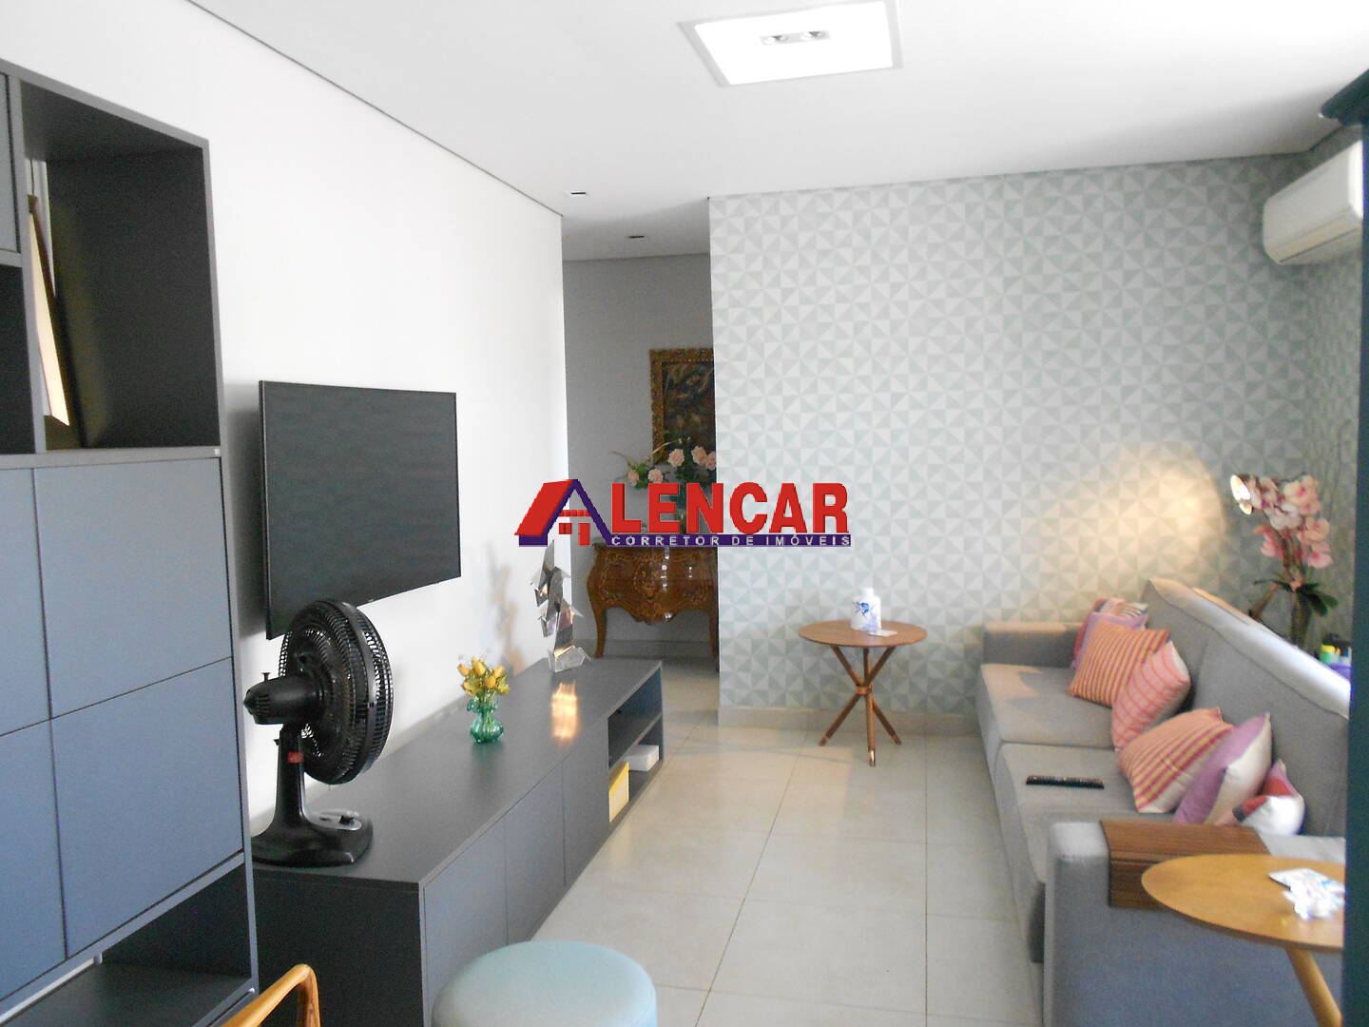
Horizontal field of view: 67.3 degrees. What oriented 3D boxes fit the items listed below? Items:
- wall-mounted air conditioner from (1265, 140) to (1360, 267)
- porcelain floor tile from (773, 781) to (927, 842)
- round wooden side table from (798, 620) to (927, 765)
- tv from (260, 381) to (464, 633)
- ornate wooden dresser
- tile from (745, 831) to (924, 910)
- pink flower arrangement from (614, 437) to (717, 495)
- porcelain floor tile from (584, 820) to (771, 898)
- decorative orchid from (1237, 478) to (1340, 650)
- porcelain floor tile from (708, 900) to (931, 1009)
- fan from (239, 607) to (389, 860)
[{"bbox_3d":[2.574,-1.202,4.041,0.220,0.300,1.047,0,4,13],"label":"wall-mounted air conditioner"},{"bbox_3d":[0.693,1.236,4.261,0.595,0.010,0.595,0,4,13],"label":"porcelain floor tile"},{"bbox_3d":[0.873,0.876,5.028,0.616,0.589,0.616,0,4,13],"label":"round wooden side table"},{"bbox_3d":[-1.035,-0.056,3.440,0.052,0.715,1.230,0,4,13],"label":"tv"},{"bbox_3d":[-0.162,0.605,7.044,0.930,0.830,0.420,0,5,13],"label":"ornate wooden dresser"},{"bbox_3d":[0.560,1.280,3.683,0.595,0.010,0.595,0,4,13],"label":"tile"},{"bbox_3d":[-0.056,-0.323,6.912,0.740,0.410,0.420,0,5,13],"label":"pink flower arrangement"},{"bbox_3d":[-0.020,1.282,3.817,0.595,0.010,0.595,0,4,13],"label":"porcelain floor tile"},{"bbox_3d":[2.441,0.198,4.183,0.381,0.740,0.360,0,4,13],"label":"decorative orchid"},{"bbox_3d":[0.426,1.325,3.105,0.595,0.010,0.595,0,4,13],"label":"porcelain floor tile"},{"bbox_3d":[-1.022,0.567,2.792,0.321,0.650,0.494,-5,6,-44],"label":"fan"}]

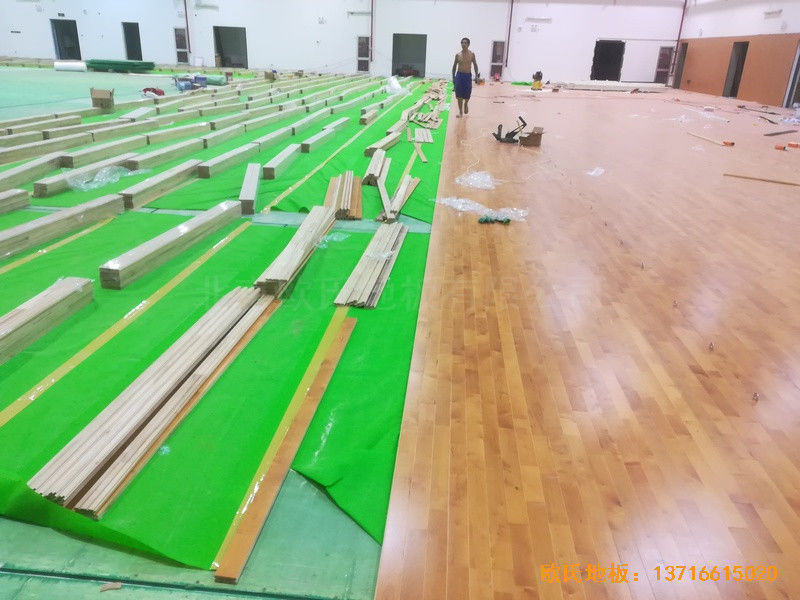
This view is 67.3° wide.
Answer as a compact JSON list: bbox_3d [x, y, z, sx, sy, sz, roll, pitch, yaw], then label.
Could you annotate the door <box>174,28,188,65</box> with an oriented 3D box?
[{"bbox_3d":[-13.038,-15.156,35.855,0.720,1.945,0.120,4,22,4],"label":"door"}]

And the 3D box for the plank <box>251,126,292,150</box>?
[{"bbox_3d":[-1.916,-2.448,9.139,0.116,0.118,1.829,4,22,3],"label":"plank"}]

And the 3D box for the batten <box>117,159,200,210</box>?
[{"bbox_3d":[-2.321,-1.184,6.001,0.120,0.123,1.766,3,22,1],"label":"batten"}]

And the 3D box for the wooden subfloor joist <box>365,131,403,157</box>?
[{"bbox_3d":[-0.221,-2.350,9.050,0.147,0.123,1.836,6,23,9],"label":"wooden subfloor joist"}]

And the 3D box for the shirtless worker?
[{"bbox_3d":[1.534,-5.181,14.002,0.602,1.680,0.450,4,22,4],"label":"shirtless worker"}]

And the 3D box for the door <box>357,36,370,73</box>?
[{"bbox_3d":[-2.119,-14.332,35.131,0.720,1.967,0.120,4,22,4],"label":"door"}]

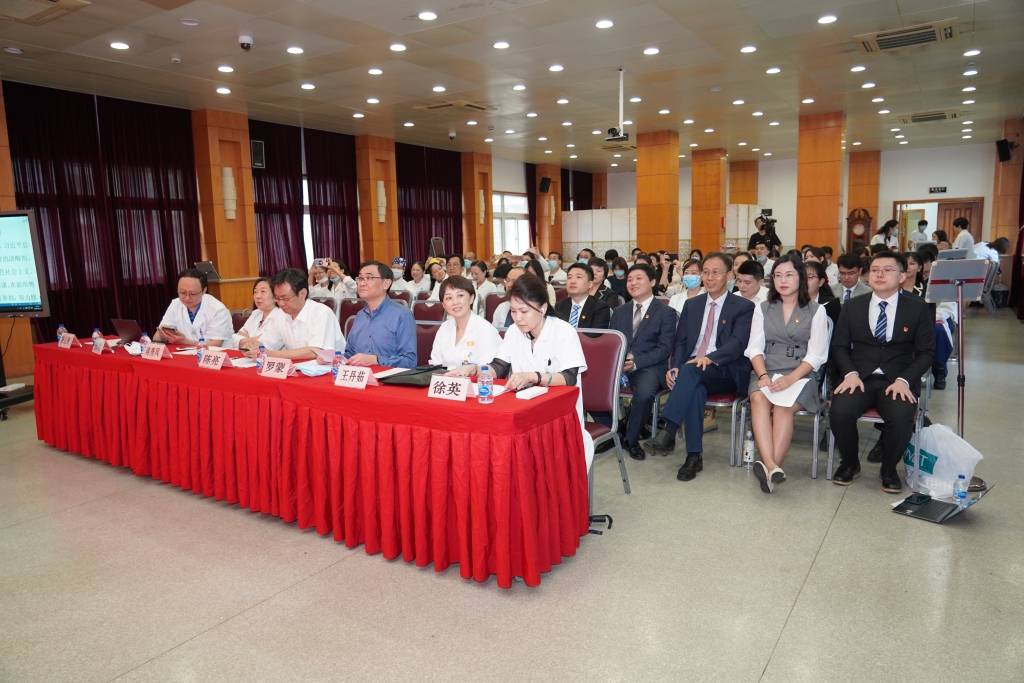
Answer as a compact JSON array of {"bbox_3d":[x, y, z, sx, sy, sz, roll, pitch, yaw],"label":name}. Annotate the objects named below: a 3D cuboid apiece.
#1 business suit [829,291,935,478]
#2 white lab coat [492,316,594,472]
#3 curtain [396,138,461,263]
[{"bbox_3d":[2.122,0.235,3.967,0.550,1.070,0.620,4,10,33],"label":"business suit"},{"bbox_3d":[0.211,0.269,3.708,0.530,0.820,0.560,4,10,33],"label":"white lab coat"},{"bbox_3d":[-1.758,-2.426,14.918,0.180,3.420,2.500,4,10,33],"label":"curtain"}]

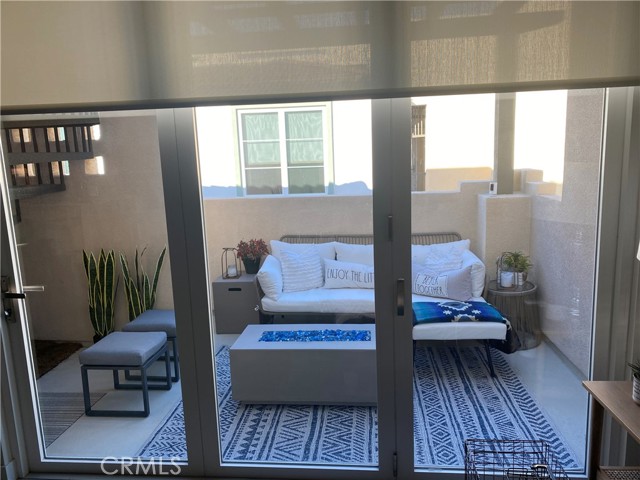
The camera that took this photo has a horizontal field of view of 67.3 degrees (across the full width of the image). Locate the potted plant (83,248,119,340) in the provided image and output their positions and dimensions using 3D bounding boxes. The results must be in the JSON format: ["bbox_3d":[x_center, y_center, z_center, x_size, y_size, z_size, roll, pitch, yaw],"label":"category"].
[{"bbox_3d":[-1.989,0.542,4.377,0.290,0.910,0.260,-1,9,6],"label":"potted plant"}]

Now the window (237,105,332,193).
[{"bbox_3d":[-0.464,-1.197,6.568,1.280,1.180,0.120,-1,9,6],"label":"window"}]

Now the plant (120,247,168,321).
[{"bbox_3d":[-1.585,0.528,4.335,0.360,0.910,0.300,-1,9,6],"label":"plant"}]

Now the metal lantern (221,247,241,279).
[{"bbox_3d":[-0.906,0.233,4.884,0.190,0.297,0.180,-1,9,6],"label":"metal lantern"}]

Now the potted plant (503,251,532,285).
[{"bbox_3d":[1.730,0.248,4.215,0.250,0.298,0.250,-1,9,6],"label":"potted plant"}]

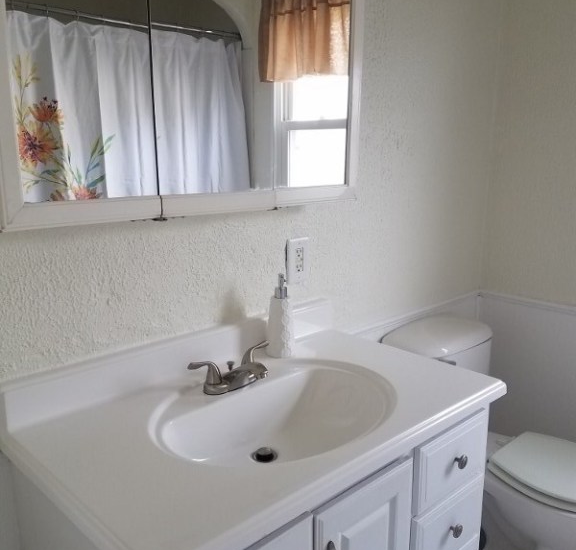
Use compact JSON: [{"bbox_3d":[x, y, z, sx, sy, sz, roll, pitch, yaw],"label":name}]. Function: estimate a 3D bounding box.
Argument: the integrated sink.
[{"bbox_3d":[-0.017,0.341,1.236,0.557,0.145,0.452,-11,16,-43],"label":"integrated sink"}]

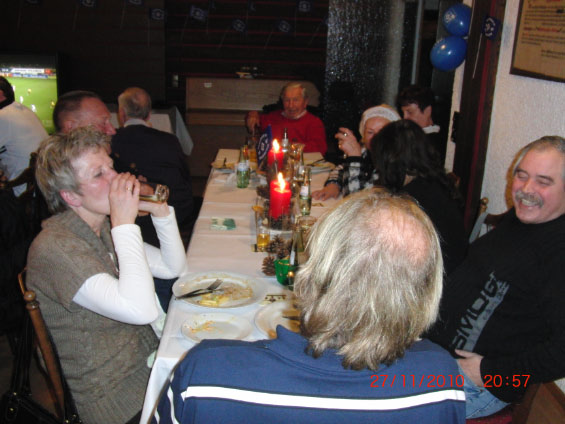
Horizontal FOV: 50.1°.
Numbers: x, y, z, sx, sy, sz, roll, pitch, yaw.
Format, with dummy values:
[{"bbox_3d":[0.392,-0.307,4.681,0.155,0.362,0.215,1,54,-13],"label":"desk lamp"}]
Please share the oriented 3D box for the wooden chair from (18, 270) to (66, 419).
[{"bbox_3d":[-0.385,0.521,1.667,0.530,0.930,0.440,-1,16,-12],"label":"wooden chair"}]

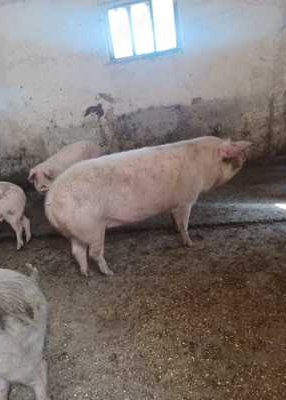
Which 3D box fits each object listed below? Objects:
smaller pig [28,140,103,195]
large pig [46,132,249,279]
[{"bbox_3d":[-0.813,-0.307,3.520,0.340,0.630,1.200,3,25,26],"label":"smaller pig"},{"bbox_3d":[0.178,-0.018,2.207,1.702,0.845,0.450,-18,25,-22],"label":"large pig"}]

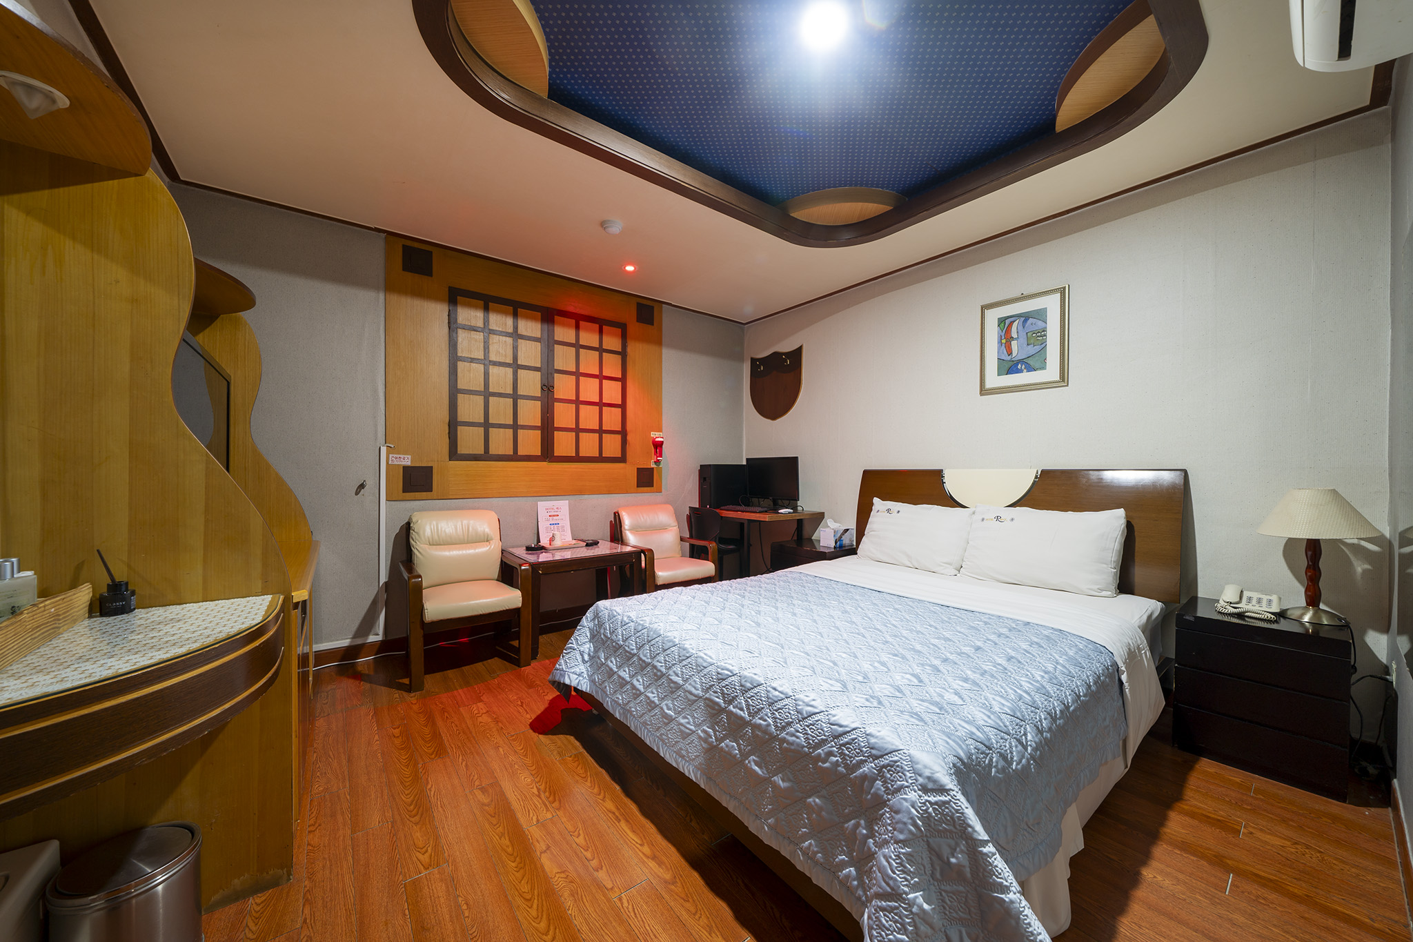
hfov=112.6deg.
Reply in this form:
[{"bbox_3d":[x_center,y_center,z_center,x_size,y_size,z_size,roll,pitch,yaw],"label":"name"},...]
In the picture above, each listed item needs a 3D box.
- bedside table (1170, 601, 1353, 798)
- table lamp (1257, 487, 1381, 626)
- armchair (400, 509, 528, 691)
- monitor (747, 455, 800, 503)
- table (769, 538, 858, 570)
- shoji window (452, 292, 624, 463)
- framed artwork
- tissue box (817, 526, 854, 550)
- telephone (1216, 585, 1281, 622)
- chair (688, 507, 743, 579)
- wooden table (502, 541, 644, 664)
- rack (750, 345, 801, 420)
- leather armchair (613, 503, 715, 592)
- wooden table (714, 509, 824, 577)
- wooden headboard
[{"bbox_3d":[2.082,0.806,1.784,0.370,0.520,0.399,0,0,-40],"label":"bedside table"},{"bbox_3d":[2.262,0.305,1.753,0.280,0.478,0.280,0,0,-40],"label":"table lamp"},{"bbox_3d":[-1.355,0.640,2.633,0.560,0.820,0.610,0,0,-36],"label":"armchair"},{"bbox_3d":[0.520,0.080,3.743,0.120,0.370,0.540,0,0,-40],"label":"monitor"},{"bbox_3d":[0.798,0.799,3.390,0.426,0.533,0.485,0,0,-40],"label":"table"},{"bbox_3d":[-1.091,-0.593,3.239,1.205,1.065,0.060,0,0,-36],"label":"shoji window"},{"bbox_3d":[1.737,-0.699,2.595,0.030,0.523,0.421,0,0,-40],"label":"framed artwork"},{"bbox_3d":[0.948,0.478,3.417,0.230,0.125,0.115,0,0,-40],"label":"tissue box"},{"bbox_3d":[2.160,0.509,1.880,0.176,0.074,0.165,0,0,-40],"label":"telephone"},{"bbox_3d":[0.075,0.674,3.764,0.453,0.785,0.426,0,0,-40],"label":"chair"},{"bbox_3d":[-0.883,0.799,3.107,0.709,0.533,0.581,0,0,-36],"label":"wooden table"},{"bbox_3d":[0.570,-0.719,3.990,0.053,0.586,0.592,0,0,-40],"label":"rack"},{"bbox_3d":[-0.325,0.656,3.434,0.570,0.821,0.597,0,0,-34],"label":"leather armchair"},{"bbox_3d":[0.410,0.684,3.847,0.585,0.730,0.800,0,0,-40],"label":"wooden table"},{"bbox_3d":[1.593,0.286,2.700,0.140,0.580,1.610,0,0,-40],"label":"wooden headboard"}]

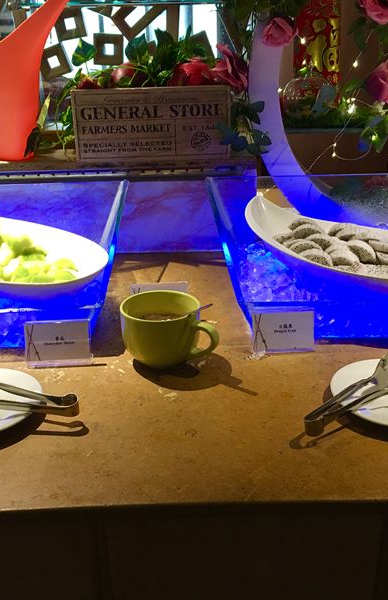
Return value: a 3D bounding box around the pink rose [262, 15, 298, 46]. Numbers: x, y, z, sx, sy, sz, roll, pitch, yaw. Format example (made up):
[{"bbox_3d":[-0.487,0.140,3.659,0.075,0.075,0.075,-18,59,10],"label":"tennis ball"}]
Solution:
[{"bbox_3d":[0.163,-0.506,1.263,0.067,0.062,0.066,1,23,6],"label":"pink rose"}]

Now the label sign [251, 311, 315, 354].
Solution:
[{"bbox_3d":[0.132,0.045,0.981,0.090,0.056,0.036,-1,23,-1],"label":"label sign"}]

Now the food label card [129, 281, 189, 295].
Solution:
[{"bbox_3d":[-0.055,0.007,1.062,0.090,0.061,0.030,-2,23,-3],"label":"food label card"}]

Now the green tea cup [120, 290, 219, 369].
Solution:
[{"bbox_3d":[-0.033,0.045,0.954,0.139,0.080,0.110,7,24,17],"label":"green tea cup"}]

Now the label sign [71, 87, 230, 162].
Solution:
[{"bbox_3d":[-0.084,-0.356,1.362,0.312,0.142,0.020,-2,23,-1],"label":"label sign"}]

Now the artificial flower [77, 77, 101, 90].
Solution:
[{"bbox_3d":[-0.214,-0.438,1.363,0.052,0.045,0.052,-1,23,0],"label":"artificial flower"}]

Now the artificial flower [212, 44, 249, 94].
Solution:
[{"bbox_3d":[0.079,-0.499,1.450,0.080,0.100,0.075,12,26,28],"label":"artificial flower"}]

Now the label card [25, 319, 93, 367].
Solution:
[{"bbox_3d":[-0.191,0.062,0.953,0.091,0.056,0.036,-2,23,-3],"label":"label card"}]

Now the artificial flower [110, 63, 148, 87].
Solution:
[{"bbox_3d":[-0.143,-0.495,1.490,0.080,0.070,0.080,-1,23,0],"label":"artificial flower"}]

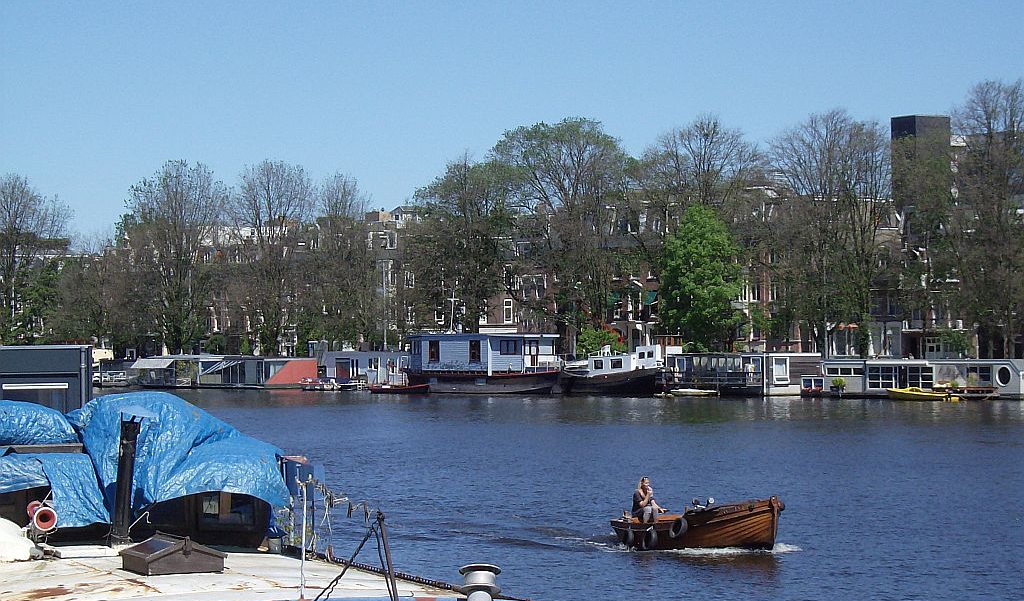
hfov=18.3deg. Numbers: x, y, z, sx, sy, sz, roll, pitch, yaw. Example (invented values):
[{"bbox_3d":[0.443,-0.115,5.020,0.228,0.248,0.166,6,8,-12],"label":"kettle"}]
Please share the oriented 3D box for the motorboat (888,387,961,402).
[{"bbox_3d":[29.235,6.684,227.000,5.200,0.980,1.900,0,-1,20],"label":"motorboat"}]

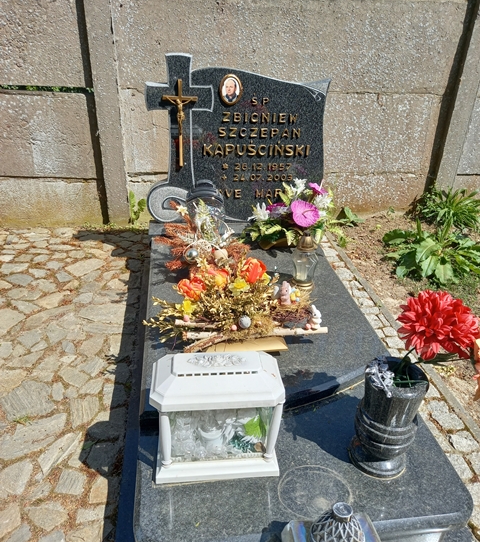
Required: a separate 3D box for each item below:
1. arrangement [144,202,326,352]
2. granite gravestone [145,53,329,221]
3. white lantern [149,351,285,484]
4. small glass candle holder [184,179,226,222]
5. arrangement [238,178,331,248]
[{"bbox_3d":[-0.051,-0.023,1.802,0.600,0.260,0.720,-2,27,-8],"label":"arrangement"},{"bbox_3d":[-0.011,-0.611,2.205,0.832,0.757,0.085,-2,25,-7],"label":"granite gravestone"},{"bbox_3d":[-0.057,0.353,1.167,0.312,0.302,0.182,-1,27,-5],"label":"white lantern"},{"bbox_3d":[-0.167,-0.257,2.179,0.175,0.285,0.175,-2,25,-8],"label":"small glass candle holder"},{"bbox_3d":[0.205,-0.275,2.222,0.430,0.300,0.280,-2,25,-8],"label":"arrangement"}]

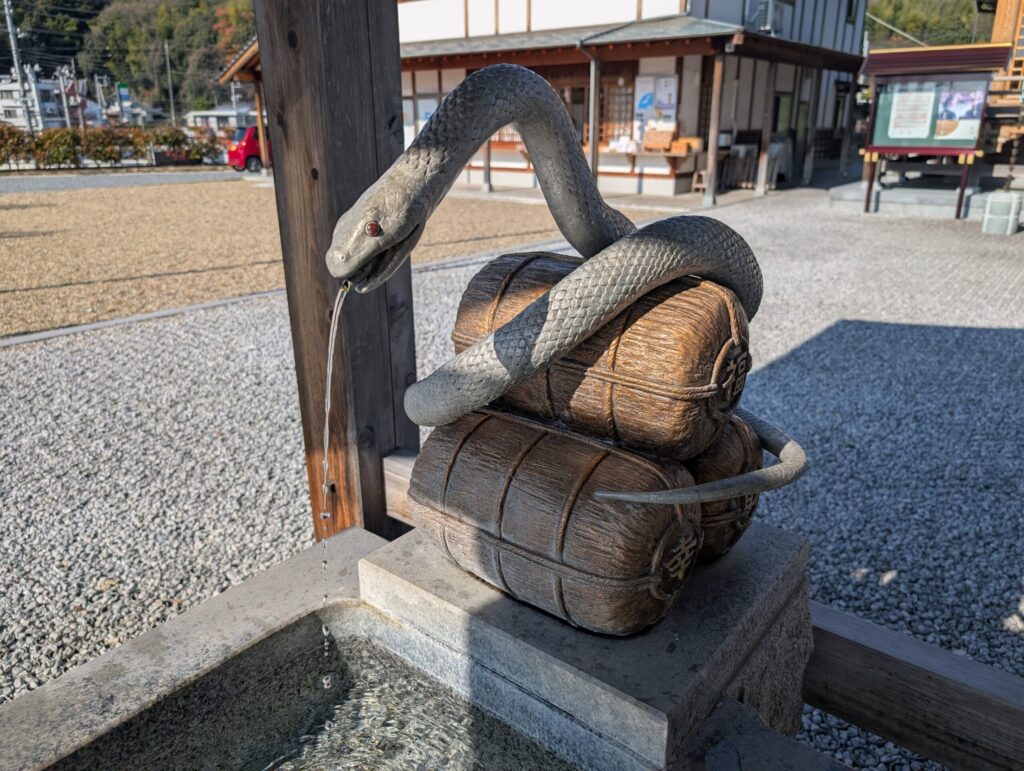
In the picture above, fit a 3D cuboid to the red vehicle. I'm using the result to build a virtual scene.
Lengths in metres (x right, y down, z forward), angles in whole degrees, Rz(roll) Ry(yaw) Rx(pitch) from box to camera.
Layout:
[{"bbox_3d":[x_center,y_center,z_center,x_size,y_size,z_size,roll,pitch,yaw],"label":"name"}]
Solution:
[{"bbox_3d":[-8.916,-8.897,26.676,3.400,1.530,1.480,-17,26,-38],"label":"red vehicle"}]

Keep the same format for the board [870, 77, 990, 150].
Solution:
[{"bbox_3d":[6.778,-4.453,11.661,1.680,1.150,0.130,15,25,35],"label":"board"}]

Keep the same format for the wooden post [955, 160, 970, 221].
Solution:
[{"bbox_3d":[7.387,-3.213,11.616,0.085,0.950,0.085,15,25,35],"label":"wooden post"}]

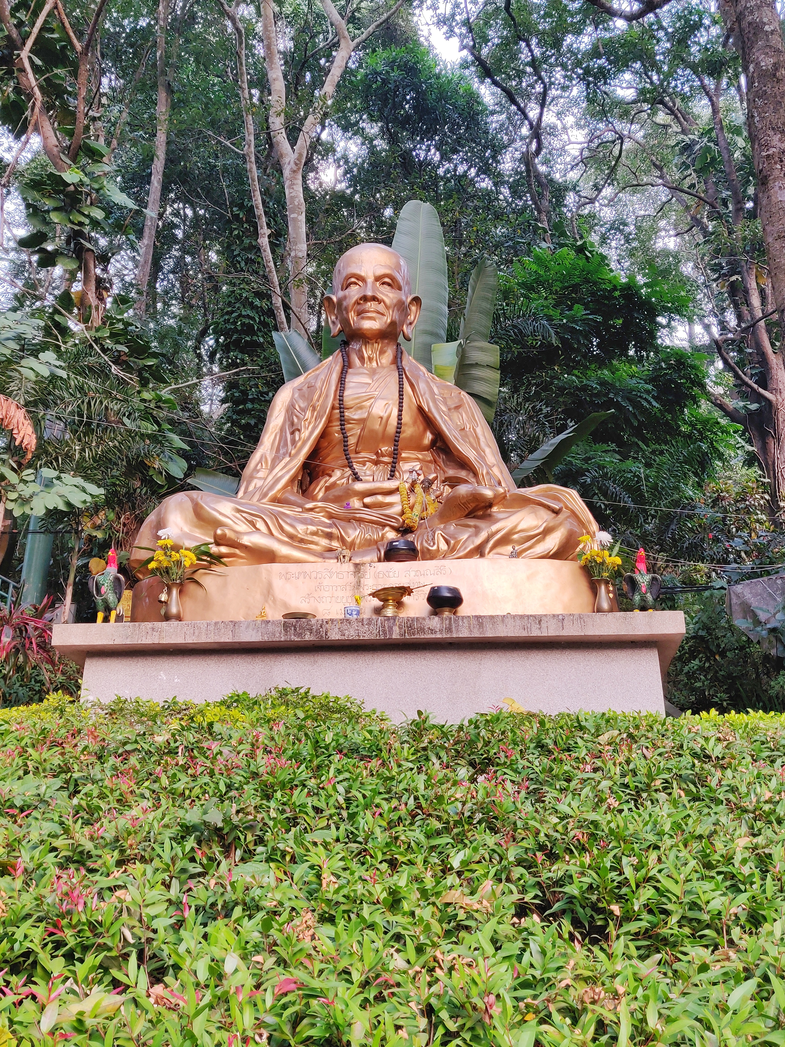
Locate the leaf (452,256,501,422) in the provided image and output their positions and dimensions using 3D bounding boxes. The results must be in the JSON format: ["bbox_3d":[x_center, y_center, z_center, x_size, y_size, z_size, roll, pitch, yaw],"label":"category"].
[{"bbox_3d":[0.895,-1.889,7.917,0.500,2.333,0.350,6,-23,8],"label":"leaf"}]

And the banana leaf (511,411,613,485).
[{"bbox_3d":[1.578,-0.686,7.168,1.321,0.420,0.400,-34,-19,-11],"label":"banana leaf"}]

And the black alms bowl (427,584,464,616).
[{"bbox_3d":[0.303,0.455,4.338,0.205,0.199,0.205,-2,-19,6],"label":"black alms bowl"}]

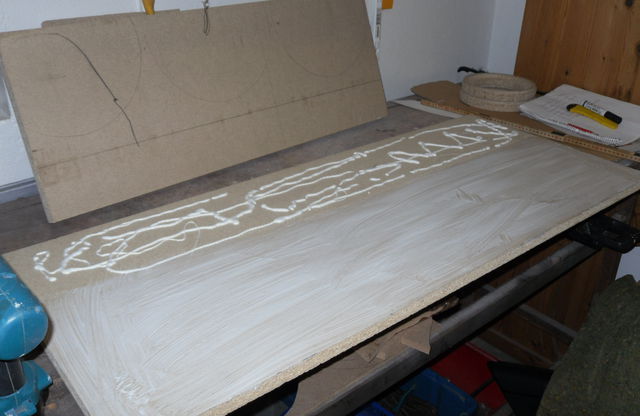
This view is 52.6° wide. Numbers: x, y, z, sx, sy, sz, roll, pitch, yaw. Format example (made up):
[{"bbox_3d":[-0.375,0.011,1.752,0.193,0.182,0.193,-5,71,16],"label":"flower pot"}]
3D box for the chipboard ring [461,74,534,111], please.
[{"bbox_3d":[0.512,-0.334,1.862,0.207,0.051,0.207,1,27,0],"label":"chipboard ring"}]

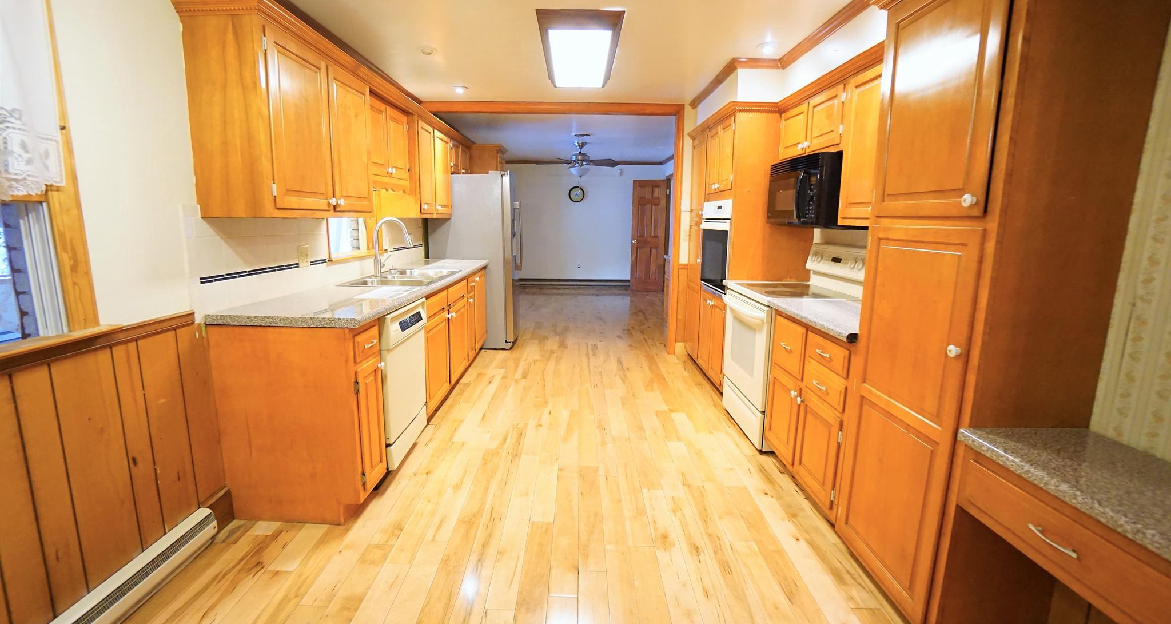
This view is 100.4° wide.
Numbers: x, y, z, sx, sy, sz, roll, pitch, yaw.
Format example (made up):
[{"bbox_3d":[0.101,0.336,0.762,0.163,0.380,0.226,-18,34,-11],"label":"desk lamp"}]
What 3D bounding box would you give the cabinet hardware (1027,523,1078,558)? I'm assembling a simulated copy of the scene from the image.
[{"bbox_3d":[1.042,0.507,1.087,0.030,0.020,0.115,0,10,-1],"label":"cabinet hardware"}]

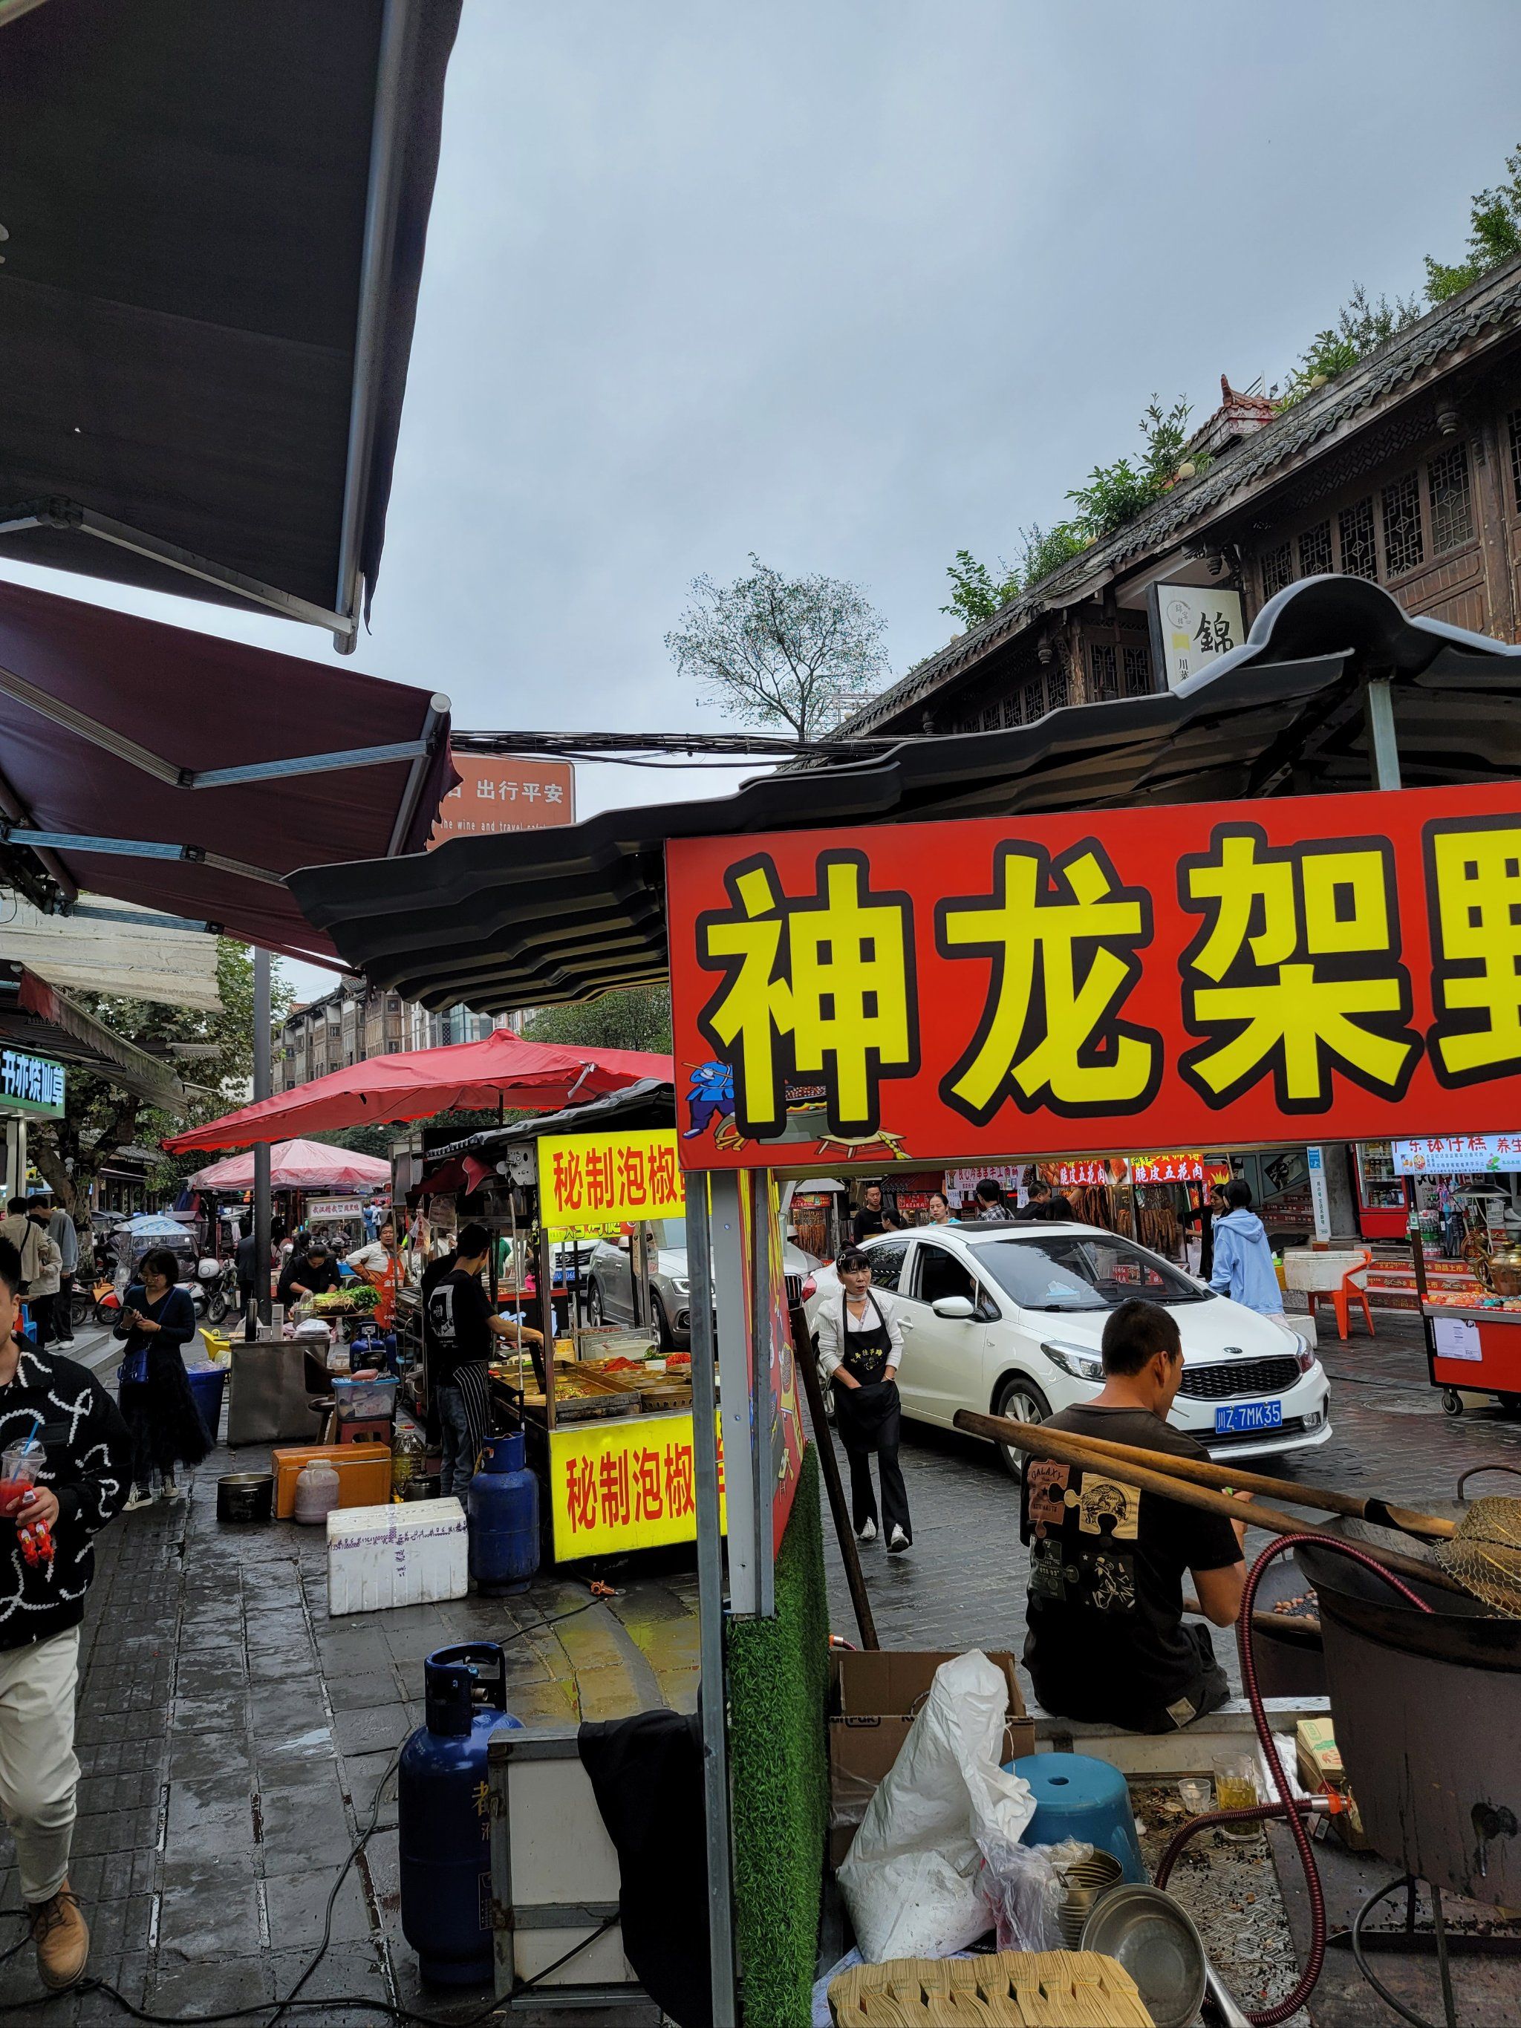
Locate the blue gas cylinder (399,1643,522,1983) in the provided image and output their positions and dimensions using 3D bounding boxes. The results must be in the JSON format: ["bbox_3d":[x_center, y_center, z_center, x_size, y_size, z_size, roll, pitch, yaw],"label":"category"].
[{"bbox_3d":[-0.744,1.978,3.660,0.318,0.710,0.318,-2,-6,0],"label":"blue gas cylinder"}]

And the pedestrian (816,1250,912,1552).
[{"bbox_3d":[0.546,2.012,7.700,0.490,1.580,0.380,-1,-6,-12],"label":"pedestrian"}]

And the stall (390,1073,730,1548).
[{"bbox_3d":[-0.846,1.569,7.789,1.750,2.300,1.900,0,-6,-21],"label":"stall"}]

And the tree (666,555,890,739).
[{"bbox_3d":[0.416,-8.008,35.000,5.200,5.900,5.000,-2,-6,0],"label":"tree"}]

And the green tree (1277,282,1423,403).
[{"bbox_3d":[6.934,-7.907,17.300,1.000,1.200,1.900,0,-6,-20],"label":"green tree"}]

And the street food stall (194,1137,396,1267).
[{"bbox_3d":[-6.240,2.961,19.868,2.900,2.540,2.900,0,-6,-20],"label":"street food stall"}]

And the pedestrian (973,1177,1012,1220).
[{"bbox_3d":[2.009,2.257,12.311,0.460,1.710,0.320,0,-6,-18],"label":"pedestrian"}]

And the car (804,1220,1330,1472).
[{"bbox_3d":[1.775,2.157,10.080,1.780,1.450,4.550,0,-6,-23],"label":"car"}]

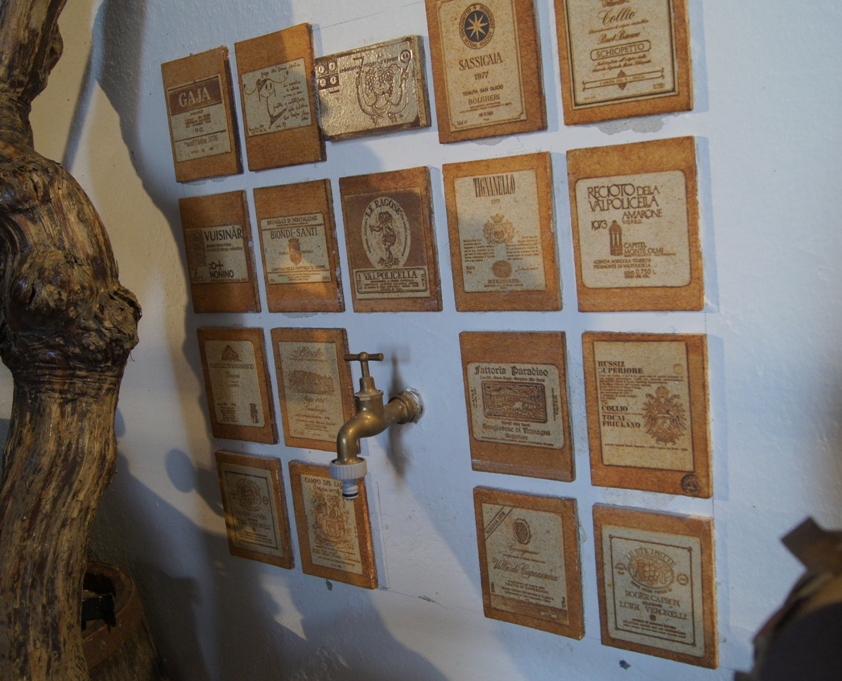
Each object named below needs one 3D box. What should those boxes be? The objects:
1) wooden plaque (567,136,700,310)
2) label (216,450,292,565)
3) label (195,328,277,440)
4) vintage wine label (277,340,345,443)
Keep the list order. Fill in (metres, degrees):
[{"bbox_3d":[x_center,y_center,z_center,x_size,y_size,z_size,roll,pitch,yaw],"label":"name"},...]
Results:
[{"bbox_3d":[0.196,-0.102,0.704,0.115,0.151,0.009,0,10,33],"label":"wooden plaque"},{"bbox_3d":[-0.225,0.229,1.046,0.115,0.151,0.009,0,10,33],"label":"label"},{"bbox_3d":[-0.243,0.059,1.021,0.115,0.151,0.009,0,10,33],"label":"label"},{"bbox_3d":[-0.133,0.063,0.949,0.090,0.123,0.006,0,10,33],"label":"vintage wine label"}]

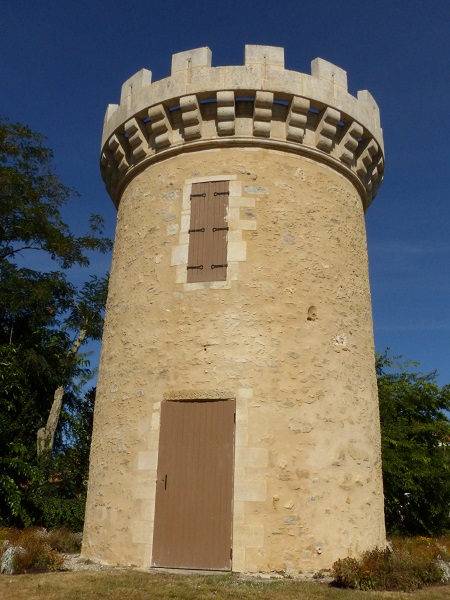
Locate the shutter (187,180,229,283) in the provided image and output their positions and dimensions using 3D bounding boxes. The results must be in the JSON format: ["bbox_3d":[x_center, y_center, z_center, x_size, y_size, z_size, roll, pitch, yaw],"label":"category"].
[{"bbox_3d":[-0.234,-1.031,8.919,0.598,1.661,0.120,-3,-20,12],"label":"shutter"}]

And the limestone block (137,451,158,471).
[{"bbox_3d":[-0.989,2.215,8.082,0.345,0.239,0.220,-10,-22,29],"label":"limestone block"}]

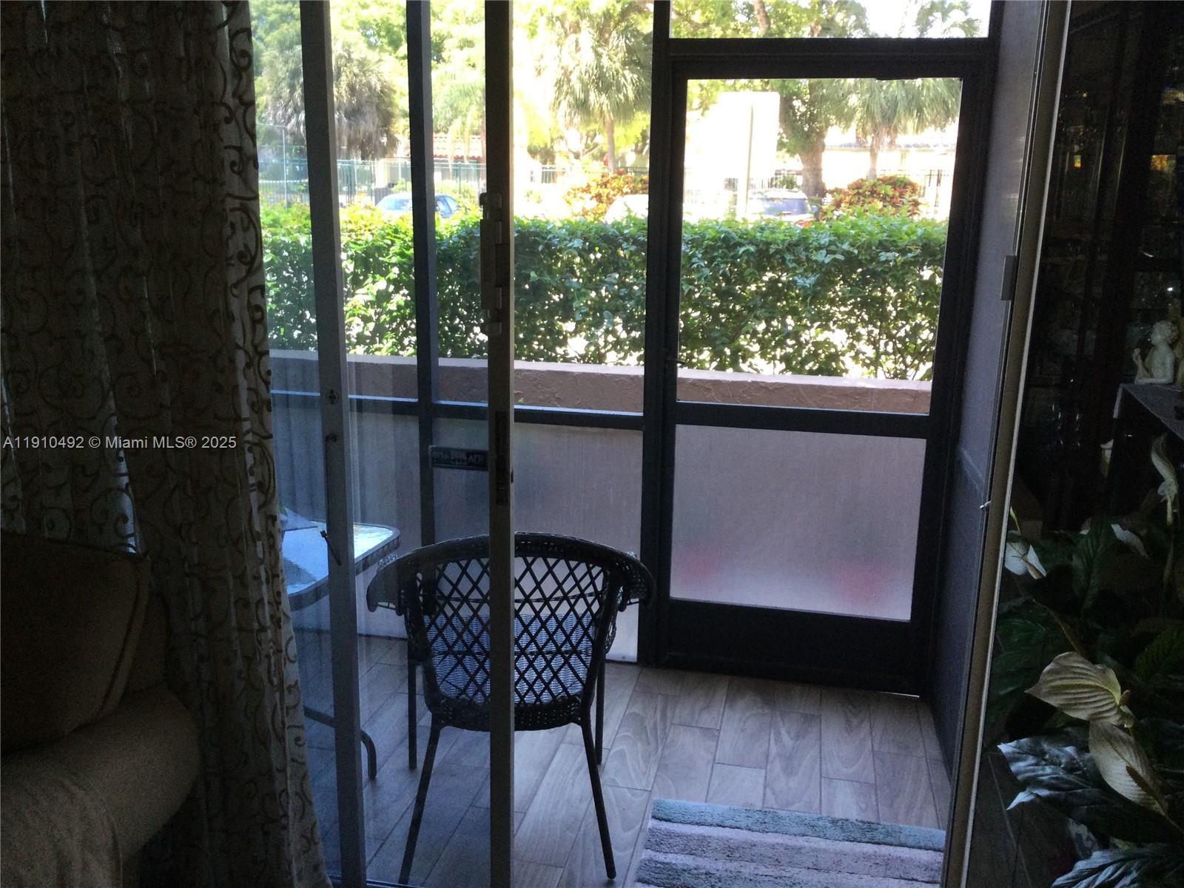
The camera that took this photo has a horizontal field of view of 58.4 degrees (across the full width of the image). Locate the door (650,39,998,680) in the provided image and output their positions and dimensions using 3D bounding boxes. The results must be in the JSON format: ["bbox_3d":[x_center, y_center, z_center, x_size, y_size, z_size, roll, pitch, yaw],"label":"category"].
[{"bbox_3d":[0.665,-0.206,3.422,0.978,2.096,0.060,4,15,12],"label":"door"}]

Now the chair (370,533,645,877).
[{"bbox_3d":[-0.210,0.580,2.749,0.700,0.890,0.620,-1,15,-5],"label":"chair"}]

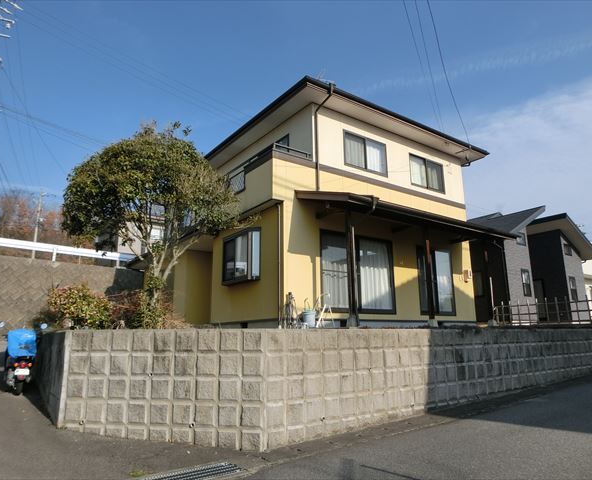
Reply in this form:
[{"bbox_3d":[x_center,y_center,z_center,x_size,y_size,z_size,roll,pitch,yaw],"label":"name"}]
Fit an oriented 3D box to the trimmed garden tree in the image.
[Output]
[{"bbox_3d":[-3.130,-0.367,9.611,3.600,4.644,3.500,4,-13,-18],"label":"trimmed garden tree"}]

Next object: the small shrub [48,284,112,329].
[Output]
[{"bbox_3d":[-3.853,1.202,7.934,1.120,0.816,1.050,6,-14,-25],"label":"small shrub"}]

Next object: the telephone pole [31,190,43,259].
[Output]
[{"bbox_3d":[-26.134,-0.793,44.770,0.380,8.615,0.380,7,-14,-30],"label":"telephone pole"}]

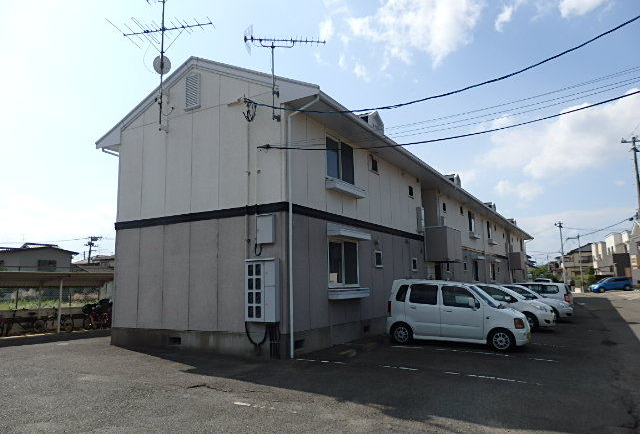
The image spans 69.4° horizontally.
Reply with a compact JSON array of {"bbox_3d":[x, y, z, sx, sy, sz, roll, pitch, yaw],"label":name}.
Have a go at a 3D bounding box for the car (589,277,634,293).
[{"bbox_3d":[31.426,7.389,50.000,3.950,1.550,1.690,-3,-8,14],"label":"car"}]

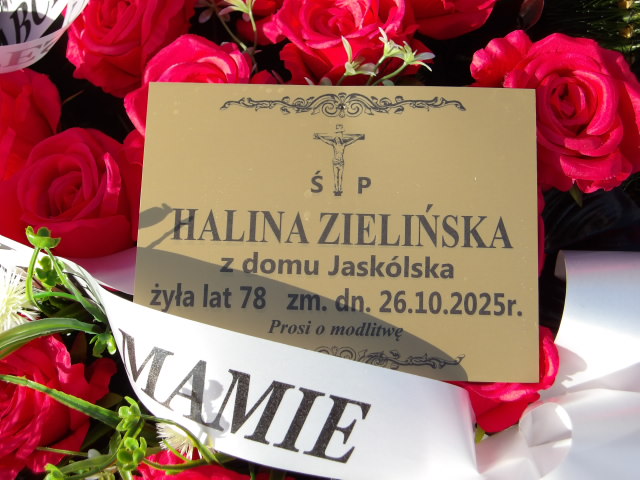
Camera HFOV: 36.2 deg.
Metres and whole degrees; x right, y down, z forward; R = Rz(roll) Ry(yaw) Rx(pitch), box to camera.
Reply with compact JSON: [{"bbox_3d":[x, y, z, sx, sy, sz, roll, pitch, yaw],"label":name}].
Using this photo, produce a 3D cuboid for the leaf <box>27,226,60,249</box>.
[{"bbox_3d":[-0.132,-0.001,0.468,0.016,0.009,0.013,2,18,1],"label":"leaf"}]

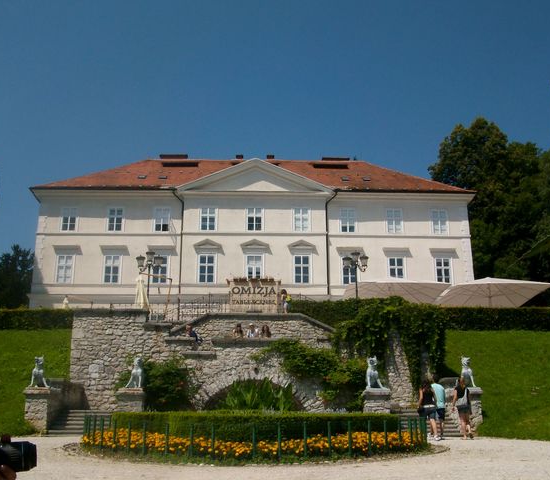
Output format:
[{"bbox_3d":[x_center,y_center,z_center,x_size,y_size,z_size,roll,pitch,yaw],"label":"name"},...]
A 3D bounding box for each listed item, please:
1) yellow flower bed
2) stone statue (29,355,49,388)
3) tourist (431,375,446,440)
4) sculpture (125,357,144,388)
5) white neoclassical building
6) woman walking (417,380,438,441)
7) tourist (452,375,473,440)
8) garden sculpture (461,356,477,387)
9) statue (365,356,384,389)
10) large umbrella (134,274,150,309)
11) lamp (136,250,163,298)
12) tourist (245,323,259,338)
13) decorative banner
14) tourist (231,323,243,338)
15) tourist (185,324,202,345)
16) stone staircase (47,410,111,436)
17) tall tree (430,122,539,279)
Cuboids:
[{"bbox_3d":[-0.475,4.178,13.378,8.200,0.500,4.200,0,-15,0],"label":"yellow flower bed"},{"bbox_3d":[-7.343,4.128,19.600,0.550,0.980,0.680,0,-15,0],"label":"stone statue"},{"bbox_3d":[4.412,4.518,17.010,0.460,1.720,0.400,-6,-16,21],"label":"tourist"},{"bbox_3d":[-4.380,4.128,19.598,0.520,0.980,0.680,0,-15,0],"label":"sculpture"},{"bbox_3d":[-2.113,0.971,55.776,35.000,17.800,15.600,0,-15,-2],"label":"white neoclassical building"},{"bbox_3d":[4.073,4.498,16.805,0.480,1.620,0.400,0,-15,0],"label":"woman walking"},{"bbox_3d":[5.037,4.518,16.902,0.520,1.640,0.440,2,-15,-8],"label":"tourist"},{"bbox_3d":[6.017,4.099,19.603,0.500,0.980,0.700,0,-15,0],"label":"garden sculpture"},{"bbox_3d":[3.101,4.126,19.591,0.520,0.980,0.680,0,-15,0],"label":"statue"},{"bbox_3d":[-7.065,2.789,33.389,0.900,2.150,0.900,0,-15,0],"label":"large umbrella"},{"bbox_3d":[-6.361,2.382,31.952,1.400,3.700,0.700,0,-15,0],"label":"lamp"},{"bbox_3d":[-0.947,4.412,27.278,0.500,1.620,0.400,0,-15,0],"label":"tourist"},{"bbox_3d":[-1.087,3.058,33.842,2.850,1.950,0.200,0,-15,0],"label":"decorative banner"},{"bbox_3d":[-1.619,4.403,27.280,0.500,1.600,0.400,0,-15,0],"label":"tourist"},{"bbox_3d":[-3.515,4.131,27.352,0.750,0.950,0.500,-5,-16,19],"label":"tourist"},{"bbox_3d":[-5.888,5.810,20.089,2.100,0.780,2.000,0,-15,0],"label":"stone staircase"},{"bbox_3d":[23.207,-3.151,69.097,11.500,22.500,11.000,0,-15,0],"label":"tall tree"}]

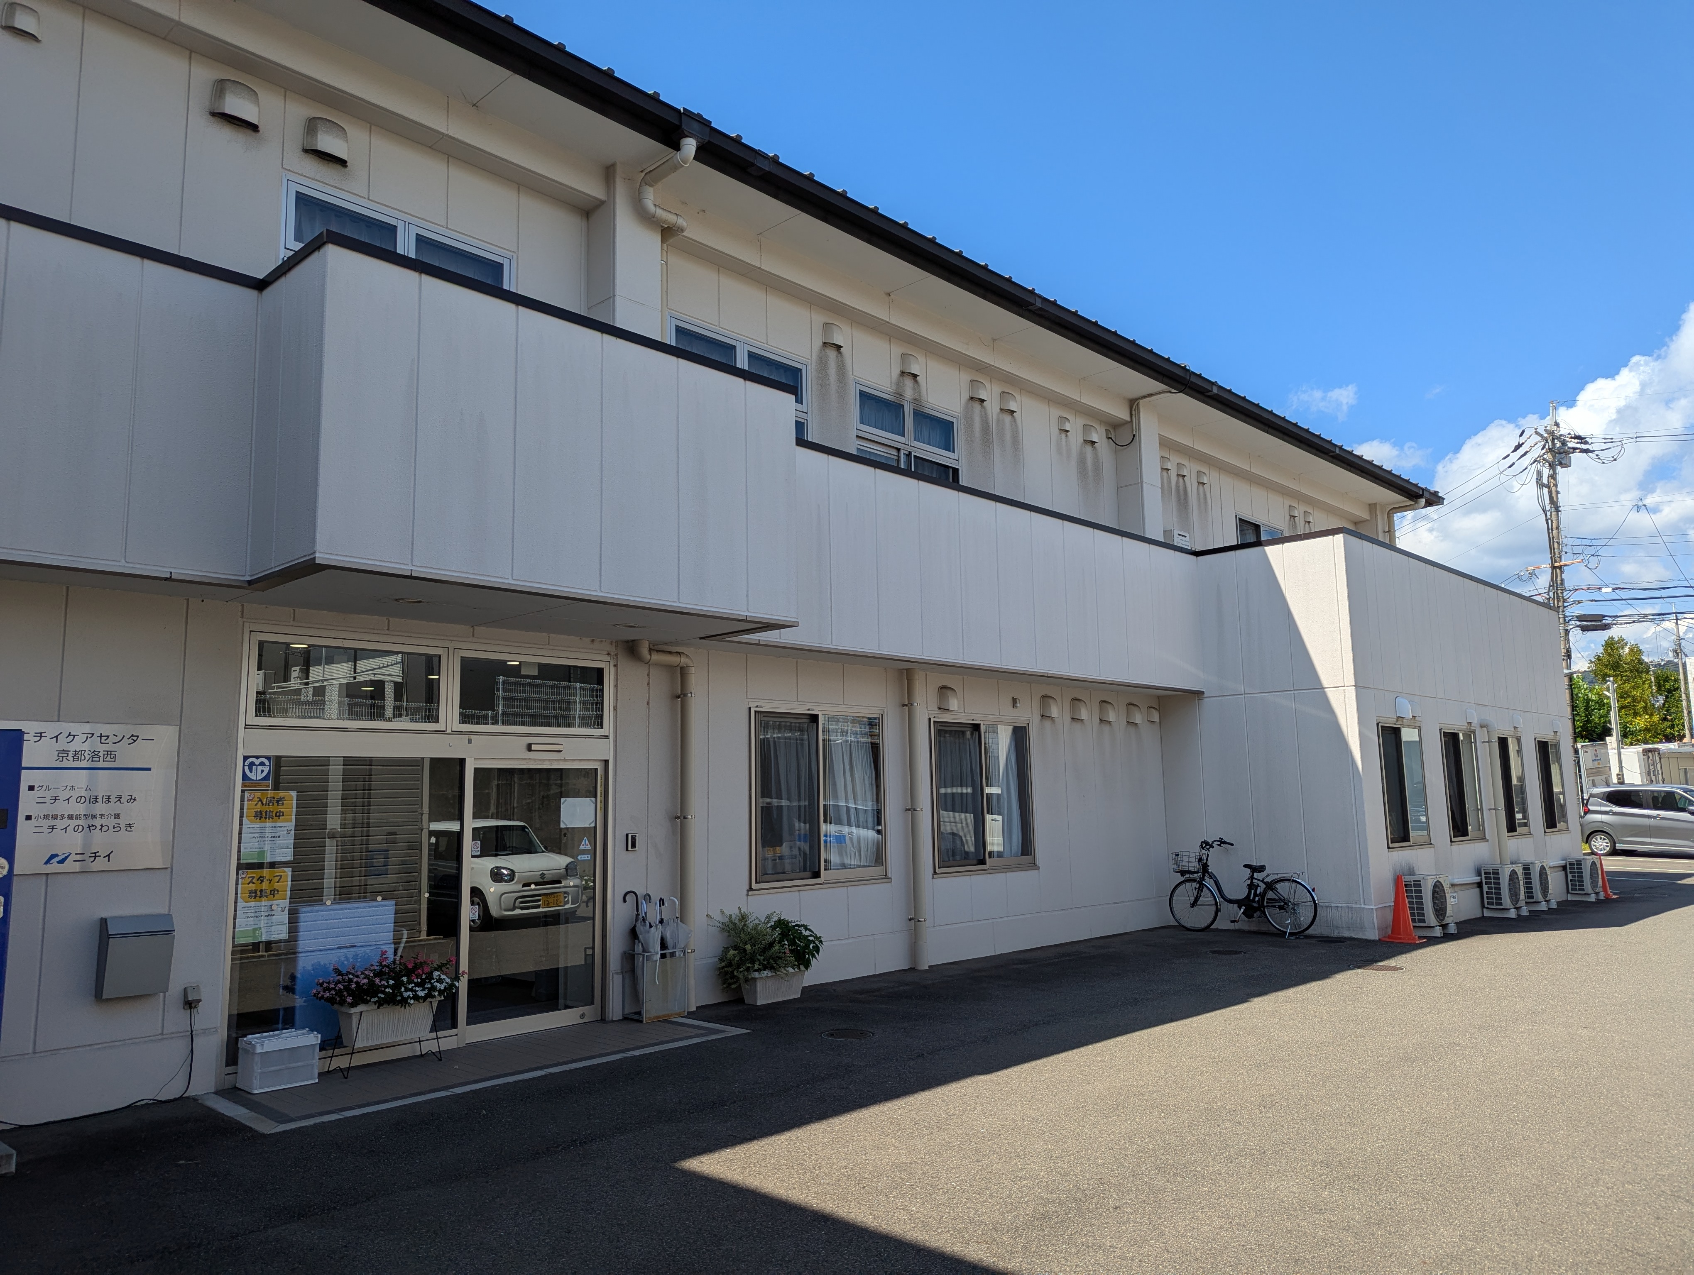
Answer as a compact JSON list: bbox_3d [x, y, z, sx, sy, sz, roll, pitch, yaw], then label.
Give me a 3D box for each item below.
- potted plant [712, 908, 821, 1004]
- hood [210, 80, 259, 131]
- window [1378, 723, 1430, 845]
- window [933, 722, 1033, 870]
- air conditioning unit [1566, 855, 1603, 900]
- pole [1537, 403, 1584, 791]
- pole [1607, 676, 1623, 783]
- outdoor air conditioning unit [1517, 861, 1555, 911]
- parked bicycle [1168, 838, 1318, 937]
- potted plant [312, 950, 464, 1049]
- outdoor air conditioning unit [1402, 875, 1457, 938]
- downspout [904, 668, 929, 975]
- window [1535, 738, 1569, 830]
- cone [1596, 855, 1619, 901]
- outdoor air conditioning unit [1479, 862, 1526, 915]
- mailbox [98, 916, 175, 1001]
[{"bbox_3d":[-0.601,2.618,9.674,0.370,0.745,1.100,-8,-10,43],"label":"potted plant"},{"bbox_3d":[-4.055,-3.589,7.851,0.130,0.300,0.290,-9,-11,43],"label":"hood"},{"bbox_3d":[6.688,1.775,14.107,0.110,1.425,1.465,-9,-11,43],"label":"window"},{"bbox_3d":[1.427,1.636,12.168,0.110,1.535,1.716,-9,-11,43],"label":"window"},{"bbox_3d":[11.739,3.857,18.786,0.331,0.647,0.803,-9,-11,43],"label":"air conditioning unit"},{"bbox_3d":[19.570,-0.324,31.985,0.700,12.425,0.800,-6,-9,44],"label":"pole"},{"bbox_3d":[21.093,3.386,32.184,0.160,4.590,0.160,-9,-11,43],"label":"pole"},{"bbox_3d":[9.752,3.531,16.713,0.331,0.657,0.803,-9,-11,43],"label":"outdoor air conditioning unit"},{"bbox_3d":[4.592,2.905,13.721,1.786,1.084,0.562,-9,-11,43],"label":"parked bicycle"},{"bbox_3d":[-2.850,2.225,7.316,0.360,0.530,0.900,-8,-10,43],"label":"potted plant"},{"bbox_3d":[6.630,3.063,13.484,0.330,0.638,0.800,-9,-11,43],"label":"outdoor air conditioning unit"},{"bbox_3d":[0.671,1.729,11.272,0.140,2.850,0.125,-9,-11,43],"label":"downspout"},{"bbox_3d":[11.464,2.403,19.113,0.110,1.465,1.495,-9,-11,43],"label":"window"},{"bbox_3d":[12.237,3.844,19.080,0.380,0.700,0.380,-8,-10,43],"label":"cone"},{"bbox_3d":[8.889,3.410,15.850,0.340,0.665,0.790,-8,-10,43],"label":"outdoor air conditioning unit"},{"bbox_3d":[-3.908,1.757,6.476,0.155,0.412,0.333,-9,-11,43],"label":"mailbox"}]

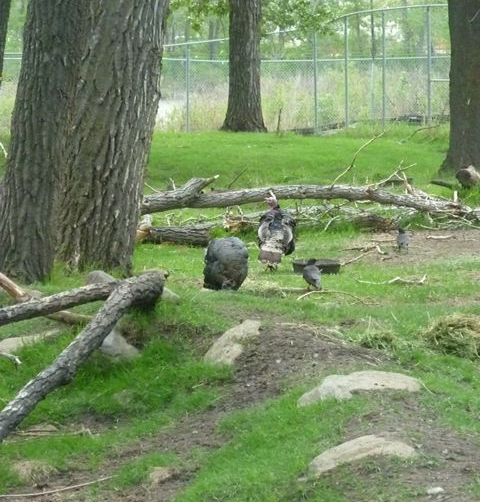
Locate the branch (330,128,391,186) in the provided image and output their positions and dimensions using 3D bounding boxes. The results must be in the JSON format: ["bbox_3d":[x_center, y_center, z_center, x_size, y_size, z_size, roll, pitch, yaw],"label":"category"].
[{"bbox_3d":[1.571,-1.232,33.500,0.780,0.750,0.300,0,4,0],"label":"branch"}]

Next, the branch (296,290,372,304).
[{"bbox_3d":[0.923,0.444,25.100,0.740,0.100,0.320,0,4,0],"label":"branch"}]

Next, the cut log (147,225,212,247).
[{"bbox_3d":[-0.718,-0.172,30.500,0.820,0.230,0.250,1,4,10],"label":"cut log"}]

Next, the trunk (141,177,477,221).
[{"bbox_3d":[0.846,-0.678,33.200,4.450,0.500,0.480,-1,4,-14],"label":"trunk"}]

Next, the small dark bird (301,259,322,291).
[{"bbox_3d":[0.731,0.241,25.800,0.180,0.300,0.320,-1,4,-16],"label":"small dark bird"}]

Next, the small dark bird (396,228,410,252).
[{"bbox_3d":[1.906,-0.128,29.900,0.160,0.280,0.310,-1,4,-14],"label":"small dark bird"}]

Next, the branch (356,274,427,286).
[{"bbox_3d":[1.562,0.294,26.500,0.720,0.110,0.240,0,4,0],"label":"branch"}]

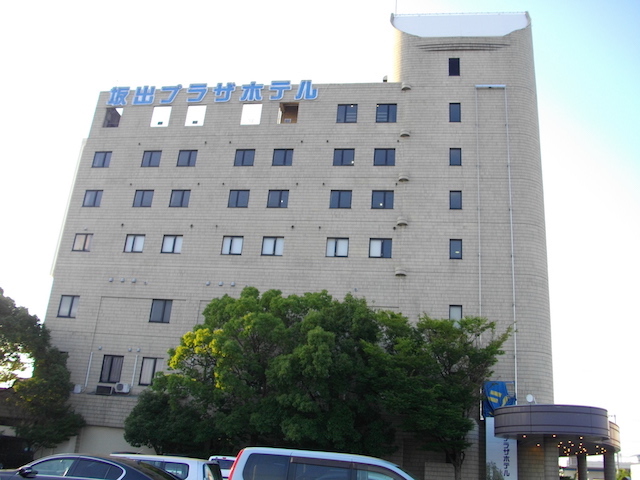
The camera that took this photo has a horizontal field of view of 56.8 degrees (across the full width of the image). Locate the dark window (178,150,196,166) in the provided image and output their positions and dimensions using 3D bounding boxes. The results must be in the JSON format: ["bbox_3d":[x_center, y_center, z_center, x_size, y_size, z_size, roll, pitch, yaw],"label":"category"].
[{"bbox_3d":[-8.534,-5.241,38.052,1.223,1.187,0.150,1,-21,10],"label":"dark window"}]

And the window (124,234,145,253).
[{"bbox_3d":[-11.388,0.226,36.384,1.243,1.171,0.150,1,-21,10],"label":"window"}]

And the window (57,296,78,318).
[{"bbox_3d":[-14.738,3.913,34.726,1.184,1.345,0.150,1,-21,9],"label":"window"}]

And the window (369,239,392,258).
[{"bbox_3d":[3.406,0.459,33.193,1.259,1.175,0.150,1,-21,9],"label":"window"}]

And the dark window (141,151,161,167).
[{"bbox_3d":[-11.376,-5.467,40.148,1.280,1.238,0.120,1,-21,10],"label":"dark window"}]

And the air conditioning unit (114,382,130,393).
[{"bbox_3d":[-11.342,8.528,34.058,0.770,0.540,0.280,1,-21,10],"label":"air conditioning unit"}]

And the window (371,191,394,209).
[{"bbox_3d":[3.705,-2.374,34.903,1.271,1.193,0.150,1,-21,10],"label":"window"}]

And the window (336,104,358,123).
[{"bbox_3d":[1.699,-7.859,36.786,1.269,1.355,0.150,1,-21,9],"label":"window"}]

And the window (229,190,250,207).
[{"bbox_3d":[-5.170,-2.591,37.957,1.310,1.213,0.120,1,-21,10],"label":"window"}]

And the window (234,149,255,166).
[{"bbox_3d":[-4.939,-5.364,39.015,1.310,1.238,0.120,1,-21,10],"label":"window"}]

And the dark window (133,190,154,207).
[{"bbox_3d":[-11.158,-2.624,37.461,1.256,1.181,0.150,1,-21,10],"label":"dark window"}]

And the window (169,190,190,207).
[{"bbox_3d":[-8.567,-2.537,36.310,1.252,1.196,0.150,1,-21,9],"label":"window"}]

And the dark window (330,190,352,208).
[{"bbox_3d":[1.227,-2.388,34.678,1.269,1.194,0.150,1,-21,9],"label":"dark window"}]

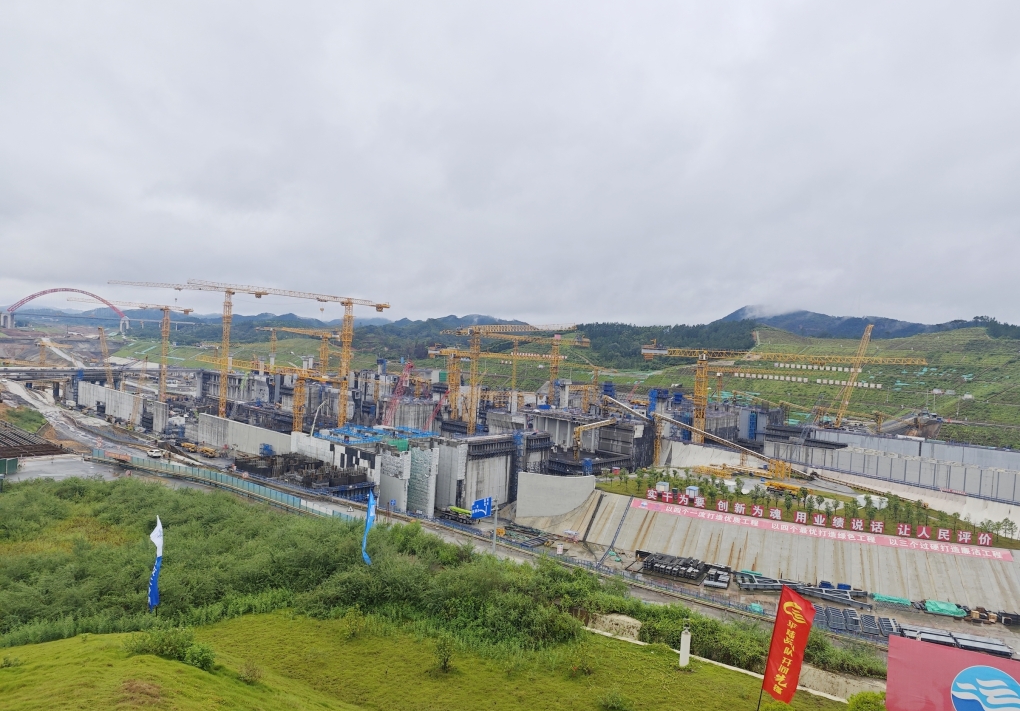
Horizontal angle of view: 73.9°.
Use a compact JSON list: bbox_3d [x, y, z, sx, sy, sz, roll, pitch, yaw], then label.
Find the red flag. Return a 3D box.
[{"bbox_3d":[7.575,7.916,18.500,0.800,2.950,0.150,12,0,16],"label":"red flag"}]

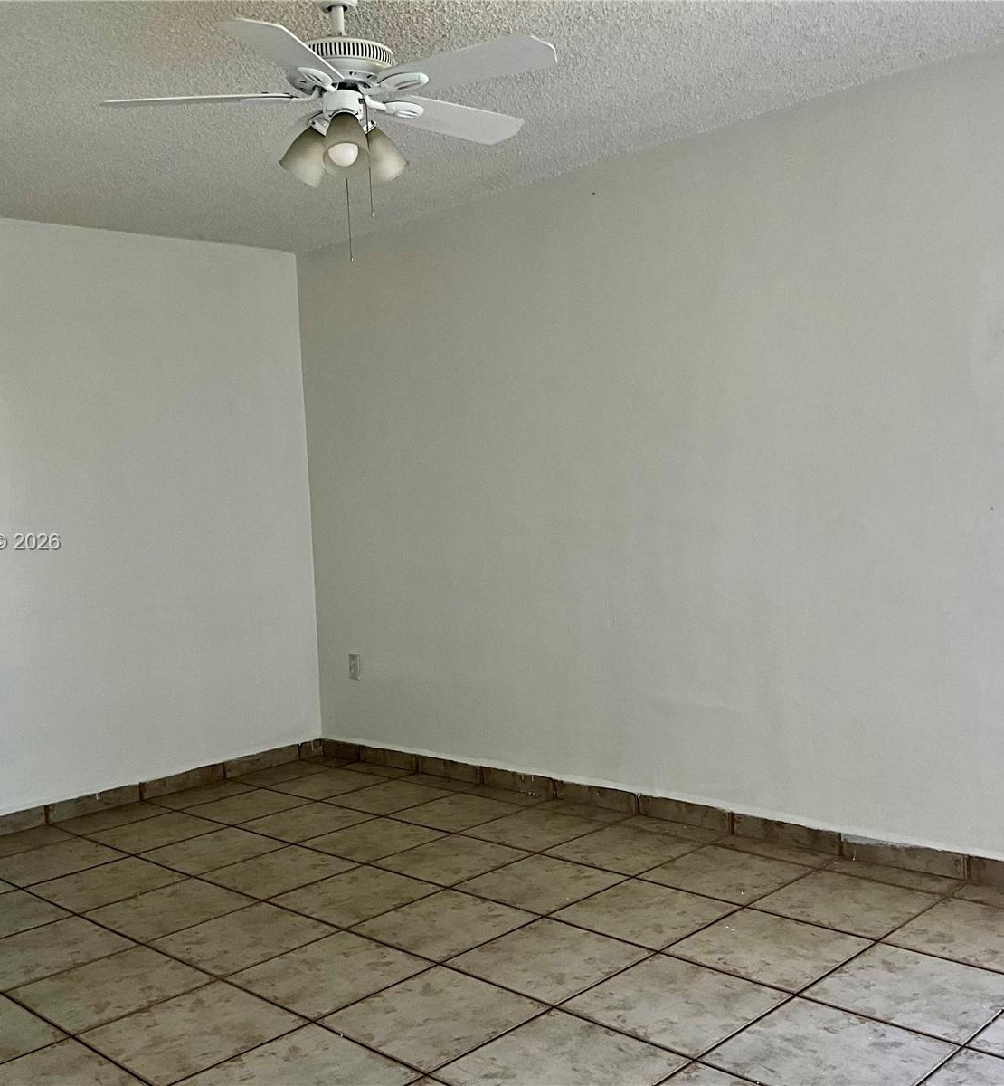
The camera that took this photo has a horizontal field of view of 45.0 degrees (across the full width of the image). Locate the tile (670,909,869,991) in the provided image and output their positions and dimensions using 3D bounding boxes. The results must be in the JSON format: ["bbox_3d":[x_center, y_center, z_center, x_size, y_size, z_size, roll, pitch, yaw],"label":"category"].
[{"bbox_3d":[0.703,1.071,3.202,0.397,0.010,0.397,0,5,45],"label":"tile"}]

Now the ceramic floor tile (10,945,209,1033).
[{"bbox_3d":[-1.029,1.174,3.198,0.397,0.010,0.397,0,5,45],"label":"ceramic floor tile"}]

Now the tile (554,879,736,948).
[{"bbox_3d":[0.416,1.082,3.539,0.406,0.010,0.406,0,5,45],"label":"tile"}]

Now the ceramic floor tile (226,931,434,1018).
[{"bbox_3d":[-0.452,1.139,3.204,0.397,0.010,0.397,0,5,45],"label":"ceramic floor tile"}]

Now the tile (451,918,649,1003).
[{"bbox_3d":[0.124,1.117,3.244,0.406,0.010,0.406,0,5,45],"label":"tile"}]

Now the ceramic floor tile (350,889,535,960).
[{"bbox_3d":[-0.170,1.116,3.543,0.406,0.010,0.406,0,5,45],"label":"ceramic floor tile"}]

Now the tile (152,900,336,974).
[{"bbox_3d":[-0.753,1.152,3.532,0.406,0.010,0.406,0,5,45],"label":"tile"}]

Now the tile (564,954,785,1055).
[{"bbox_3d":[0.416,1.105,2.913,0.397,0.010,0.397,0,5,45],"label":"tile"}]

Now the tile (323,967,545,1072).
[{"bbox_3d":[-0.163,1.139,2.915,0.397,0.010,0.397,0,5,45],"label":"tile"}]

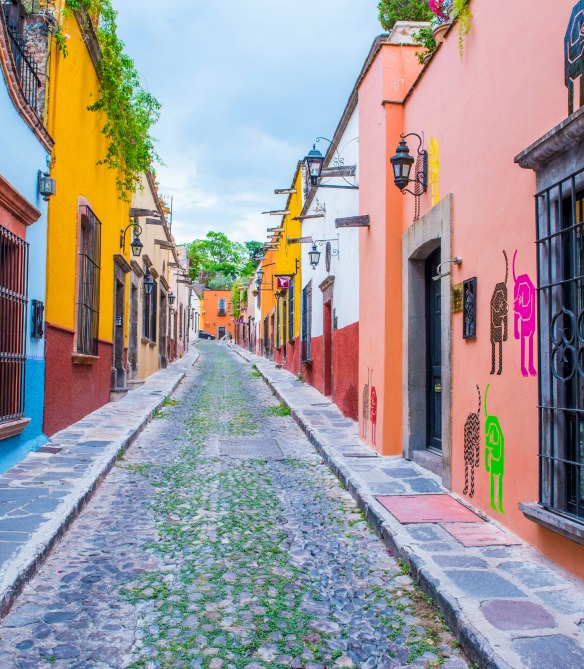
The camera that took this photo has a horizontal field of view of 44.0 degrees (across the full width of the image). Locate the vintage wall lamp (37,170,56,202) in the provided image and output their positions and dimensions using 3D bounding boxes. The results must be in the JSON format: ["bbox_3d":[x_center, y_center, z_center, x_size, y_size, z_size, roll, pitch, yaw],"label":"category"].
[{"bbox_3d":[-3.113,-1.887,9.175,0.193,0.391,0.190,1,-3,-7],"label":"vintage wall lamp"}]

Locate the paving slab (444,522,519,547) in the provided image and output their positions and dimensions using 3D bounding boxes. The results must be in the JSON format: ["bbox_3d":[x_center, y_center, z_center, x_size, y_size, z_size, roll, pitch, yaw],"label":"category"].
[{"bbox_3d":[1.381,1.496,5.320,0.426,0.050,0.571,1,0,-5],"label":"paving slab"}]

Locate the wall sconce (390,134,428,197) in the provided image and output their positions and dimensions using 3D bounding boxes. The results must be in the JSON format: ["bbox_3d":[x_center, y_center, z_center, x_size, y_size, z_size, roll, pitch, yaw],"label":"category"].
[{"bbox_3d":[1.271,-1.851,7.845,0.351,0.688,0.250,1,-3,-5],"label":"wall sconce"}]

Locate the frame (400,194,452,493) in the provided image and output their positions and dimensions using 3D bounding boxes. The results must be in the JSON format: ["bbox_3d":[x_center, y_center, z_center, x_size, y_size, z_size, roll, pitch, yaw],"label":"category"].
[{"bbox_3d":[1.525,0.110,7.812,0.240,2.812,1.864,1,-3,-5],"label":"frame"}]

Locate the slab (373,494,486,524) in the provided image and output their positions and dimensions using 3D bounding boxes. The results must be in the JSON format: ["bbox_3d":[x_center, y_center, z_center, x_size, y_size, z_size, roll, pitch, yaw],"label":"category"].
[{"bbox_3d":[1.149,1.496,6.137,0.692,0.050,0.992,1,0,-5],"label":"slab"}]

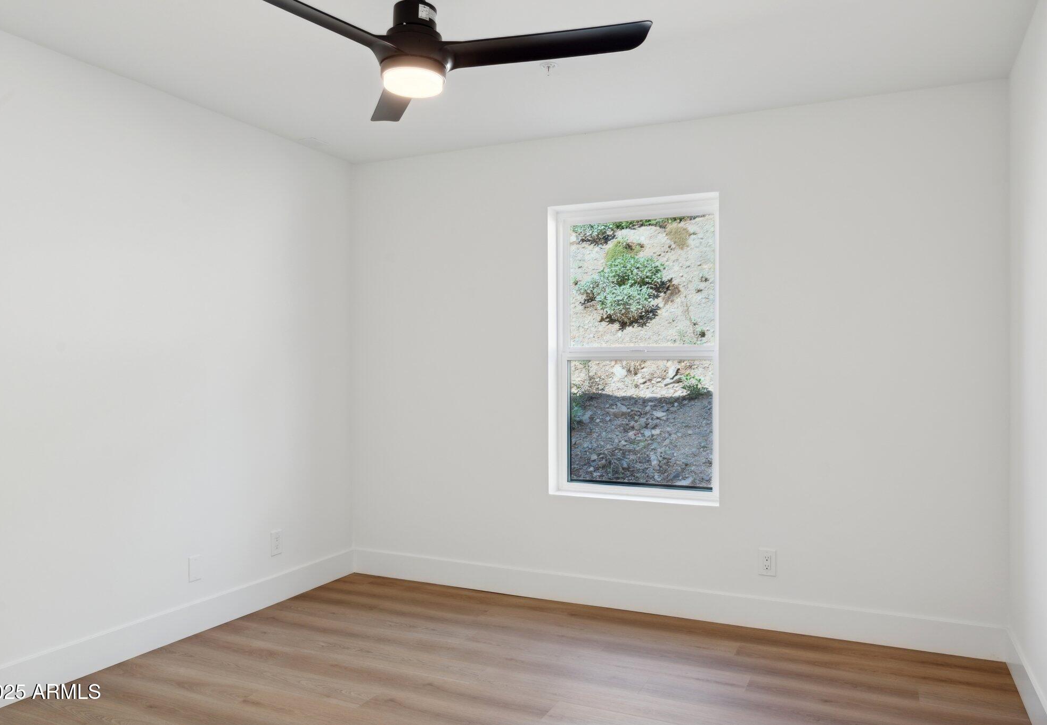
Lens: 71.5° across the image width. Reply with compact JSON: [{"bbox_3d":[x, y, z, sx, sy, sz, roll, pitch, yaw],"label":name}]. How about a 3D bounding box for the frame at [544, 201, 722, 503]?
[{"bbox_3d":[0.562,-0.062,3.723,0.882,1.513,0.130,0,0,23],"label":"frame"}]

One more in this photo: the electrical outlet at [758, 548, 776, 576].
[{"bbox_3d":[1.140,0.938,3.400,0.078,0.125,0.009,0,0,23],"label":"electrical outlet"}]

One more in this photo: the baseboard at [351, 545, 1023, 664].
[{"bbox_3d":[0.503,1.179,3.669,3.302,0.139,0.016,0,0,23],"label":"baseboard"}]

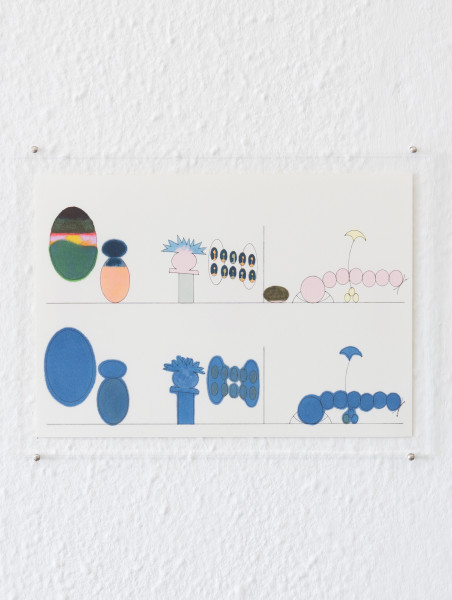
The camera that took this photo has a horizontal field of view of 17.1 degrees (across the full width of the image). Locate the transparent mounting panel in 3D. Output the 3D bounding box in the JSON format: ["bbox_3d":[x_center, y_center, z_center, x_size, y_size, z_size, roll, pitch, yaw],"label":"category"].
[{"bbox_3d":[0.000,0.005,1.181,0.330,0.240,0.005,0,2,0],"label":"transparent mounting panel"}]

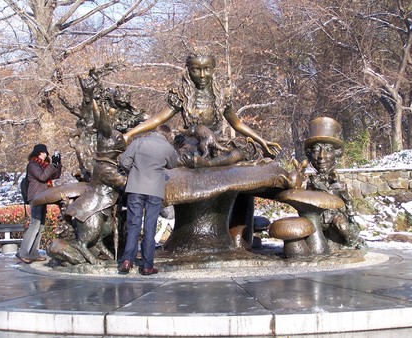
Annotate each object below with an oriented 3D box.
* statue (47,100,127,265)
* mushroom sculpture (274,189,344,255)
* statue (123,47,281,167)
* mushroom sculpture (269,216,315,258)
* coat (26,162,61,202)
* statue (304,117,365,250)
[{"bbox_3d":[-1.577,0.173,11.000,0.900,2.140,0.750,-1,-1,-20],"label":"statue"},{"bbox_3d":[1.395,0.707,11.500,0.930,0.880,0.900,-1,-1,0],"label":"mushroom sculpture"},{"bbox_3d":[-0.072,-0.835,11.650,2.150,1.630,1.200,-1,-1,-3],"label":"statue"},{"bbox_3d":[1.154,0.913,11.200,0.610,0.550,0.610,-1,-1,0],"label":"mushroom sculpture"},{"bbox_3d":[-2.245,0.175,11.600,0.480,0.600,0.480,-1,-1,-3],"label":"coat"},{"bbox_3d":[1.864,0.214,12.000,0.840,1.900,0.800,-1,-1,12],"label":"statue"}]

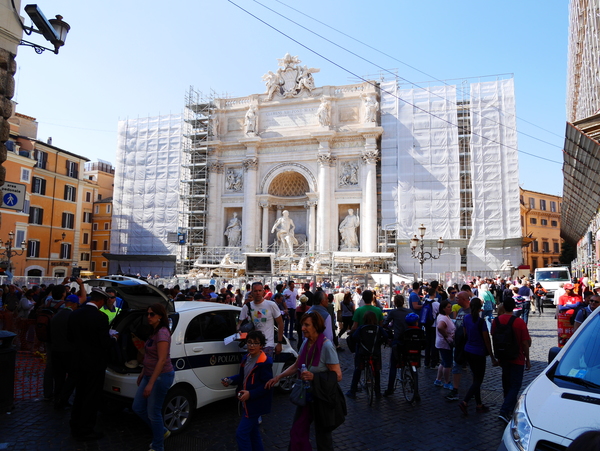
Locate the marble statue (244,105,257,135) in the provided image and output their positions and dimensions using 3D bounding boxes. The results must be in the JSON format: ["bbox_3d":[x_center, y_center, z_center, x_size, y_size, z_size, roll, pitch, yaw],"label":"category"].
[{"bbox_3d":[-6.555,-14.036,59.721,1.400,3.750,1.150,-1,-7,17],"label":"marble statue"}]

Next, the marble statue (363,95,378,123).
[{"bbox_3d":[8.377,-13.827,53.437,1.700,3.500,1.200,-1,-6,19],"label":"marble statue"}]

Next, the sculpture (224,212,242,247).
[{"bbox_3d":[-8.711,0.563,59.078,2.100,4.500,1.400,-1,-6,19],"label":"sculpture"}]

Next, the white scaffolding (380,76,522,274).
[{"bbox_3d":[16.414,-5.021,50.385,14.300,22.800,3.000,-1,-6,19],"label":"white scaffolding"}]

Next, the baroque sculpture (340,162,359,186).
[{"bbox_3d":[5.946,-6.102,54.172,2.250,3.200,0.600,-1,-6,19],"label":"baroque sculpture"}]

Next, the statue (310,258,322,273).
[{"bbox_3d":[1.851,4.488,50.600,1.350,1.600,1.200,-1,-7,17],"label":"statue"}]

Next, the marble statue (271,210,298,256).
[{"bbox_3d":[-1.914,0.988,55.700,3.100,5.500,2.300,-1,-7,17],"label":"marble statue"}]

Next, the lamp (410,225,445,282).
[{"bbox_3d":[7.863,2.319,28.069,2.150,4.850,2.200,0,-6,15],"label":"lamp"}]

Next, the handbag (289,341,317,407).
[{"bbox_3d":[0.033,1.378,4.200,0.240,0.560,0.150,-4,-8,37],"label":"handbag"}]

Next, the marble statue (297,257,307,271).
[{"bbox_3d":[0.171,4.322,51.300,1.100,1.700,1.100,-1,-7,17],"label":"marble statue"}]

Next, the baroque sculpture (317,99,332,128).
[{"bbox_3d":[3.002,-13.810,55.264,1.600,3.450,1.200,-1,-6,19],"label":"baroque sculpture"}]

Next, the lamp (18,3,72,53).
[{"bbox_3d":[-5.299,-4.076,9.428,0.650,0.850,0.950,-4,-8,42],"label":"lamp"}]

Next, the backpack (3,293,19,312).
[{"bbox_3d":[-6.669,1.776,10.400,0.340,0.470,0.220,1,-7,0],"label":"backpack"}]

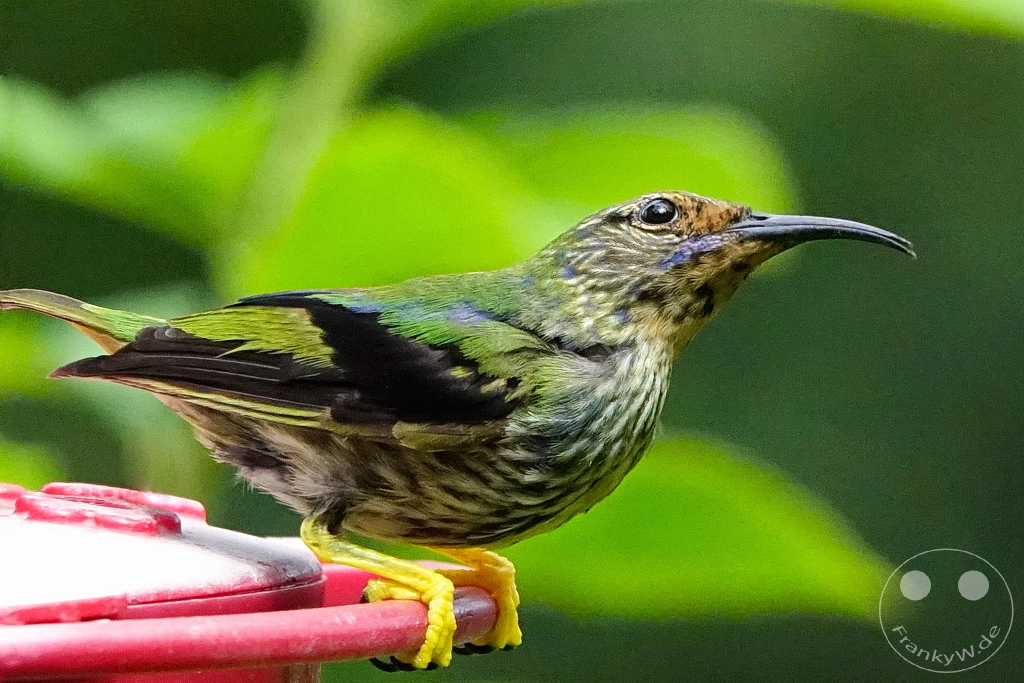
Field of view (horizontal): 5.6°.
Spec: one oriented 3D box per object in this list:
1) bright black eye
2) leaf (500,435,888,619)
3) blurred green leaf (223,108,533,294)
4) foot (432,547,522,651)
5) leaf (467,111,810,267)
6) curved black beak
[{"bbox_3d":[0.016,-0.014,1.174,0.004,0.003,0.003,-1,8,-9],"label":"bright black eye"},{"bbox_3d":[0.023,0.023,1.320,0.050,0.024,0.015,0,8,0],"label":"leaf"},{"bbox_3d":[-0.018,-0.018,1.380,0.042,0.027,0.015,0,8,0],"label":"blurred green leaf"},{"bbox_3d":[-0.004,0.029,1.194,0.011,0.011,0.007,2,8,13],"label":"foot"},{"bbox_3d":[0.016,-0.020,1.420,0.046,0.025,0.015,0,8,0],"label":"leaf"},{"bbox_3d":[0.034,-0.012,1.180,0.021,0.005,0.004,1,8,8],"label":"curved black beak"}]

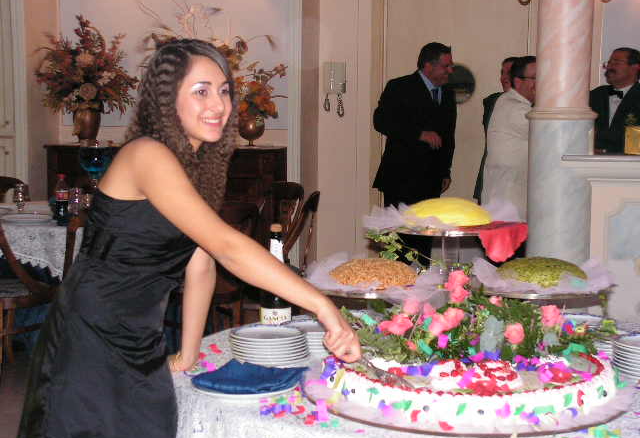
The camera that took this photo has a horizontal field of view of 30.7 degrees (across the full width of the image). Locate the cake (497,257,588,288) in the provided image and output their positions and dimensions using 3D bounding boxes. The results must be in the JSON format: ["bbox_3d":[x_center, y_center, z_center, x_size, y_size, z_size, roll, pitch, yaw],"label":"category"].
[{"bbox_3d":[0.564,0.137,2.950,0.228,0.075,0.228,0,5,0],"label":"cake"}]

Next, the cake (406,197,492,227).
[{"bbox_3d":[0.329,-0.022,2.970,0.222,0.070,0.222,0,5,0],"label":"cake"}]

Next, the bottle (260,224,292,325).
[{"bbox_3d":[-0.121,0.173,3.230,0.088,0.320,0.088,0,5,0],"label":"bottle"}]

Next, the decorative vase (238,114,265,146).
[{"bbox_3d":[-0.465,-0.607,7.900,0.176,0.215,0.176,0,5,0],"label":"decorative vase"}]

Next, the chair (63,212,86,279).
[{"bbox_3d":[-0.964,0.386,5.518,0.470,0.900,0.520,-2,6,-27],"label":"chair"}]

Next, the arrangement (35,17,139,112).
[{"bbox_3d":[-1.584,-1.048,7.900,0.700,0.660,0.600,0,5,0],"label":"arrangement"}]

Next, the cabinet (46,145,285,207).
[{"bbox_3d":[-1.060,0.043,8.046,1.600,1.070,0.450,1,6,0],"label":"cabinet"}]

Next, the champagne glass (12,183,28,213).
[{"bbox_3d":[-1.677,-0.120,6.523,0.080,0.168,0.080,1,6,0],"label":"champagne glass"}]

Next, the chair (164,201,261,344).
[{"bbox_3d":[-0.642,0.358,5.817,0.470,0.900,0.520,-4,7,-37],"label":"chair"}]

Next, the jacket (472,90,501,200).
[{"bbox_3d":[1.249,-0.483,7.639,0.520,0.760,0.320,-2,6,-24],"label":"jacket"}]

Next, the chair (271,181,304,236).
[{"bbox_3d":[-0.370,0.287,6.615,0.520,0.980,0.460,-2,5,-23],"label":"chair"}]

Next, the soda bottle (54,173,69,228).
[{"bbox_3d":[-1.476,-0.111,6.650,0.080,0.297,0.080,0,5,0],"label":"soda bottle"}]

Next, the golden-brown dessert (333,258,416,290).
[{"bbox_3d":[0.136,0.138,2.950,0.222,0.075,0.222,0,5,0],"label":"golden-brown dessert"}]

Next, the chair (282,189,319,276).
[{"bbox_3d":[-0.291,0.296,6.463,0.520,0.900,0.470,2,6,17],"label":"chair"}]

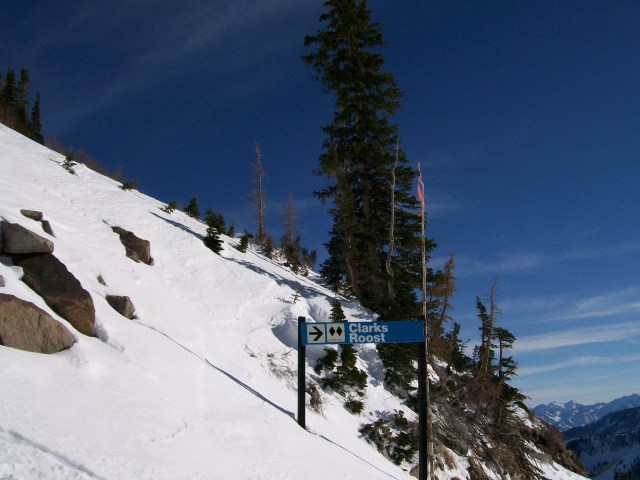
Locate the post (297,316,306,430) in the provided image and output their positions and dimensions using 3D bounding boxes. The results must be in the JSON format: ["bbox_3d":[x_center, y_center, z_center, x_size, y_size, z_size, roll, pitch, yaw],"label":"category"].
[{"bbox_3d":[-0.246,1.805,9.000,0.100,1.500,0.100,0,-9,0],"label":"post"}]

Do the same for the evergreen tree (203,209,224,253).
[{"bbox_3d":[-4.960,-0.396,31.000,1.000,2.100,1.000,0,-9,0],"label":"evergreen tree"}]

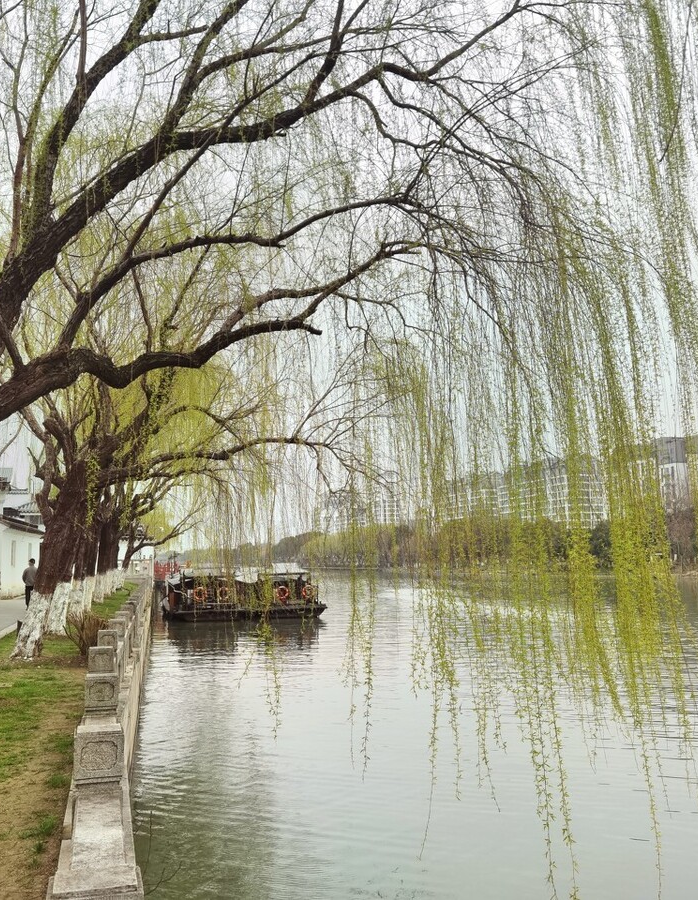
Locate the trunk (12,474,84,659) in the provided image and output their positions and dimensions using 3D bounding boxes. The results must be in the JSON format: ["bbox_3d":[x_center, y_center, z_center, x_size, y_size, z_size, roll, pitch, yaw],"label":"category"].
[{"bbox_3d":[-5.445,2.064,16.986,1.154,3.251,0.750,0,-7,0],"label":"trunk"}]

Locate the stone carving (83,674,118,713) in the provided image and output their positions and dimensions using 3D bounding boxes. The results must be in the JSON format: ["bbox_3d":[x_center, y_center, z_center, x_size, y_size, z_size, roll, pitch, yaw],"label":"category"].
[{"bbox_3d":[-2.051,2.013,7.753,0.260,0.280,0.230,2,-7,-14],"label":"stone carving"}]

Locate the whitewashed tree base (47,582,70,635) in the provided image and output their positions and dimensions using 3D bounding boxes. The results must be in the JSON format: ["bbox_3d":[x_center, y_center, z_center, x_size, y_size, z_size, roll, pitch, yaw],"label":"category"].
[{"bbox_3d":[-6.767,3.680,21.850,0.504,1.162,0.500,0,-7,0],"label":"whitewashed tree base"}]

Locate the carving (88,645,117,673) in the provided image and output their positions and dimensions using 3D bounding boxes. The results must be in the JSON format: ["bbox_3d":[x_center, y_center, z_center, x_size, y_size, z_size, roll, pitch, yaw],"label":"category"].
[{"bbox_3d":[-2.706,2.294,10.221,0.260,0.270,0.230,2,-7,-14],"label":"carving"}]

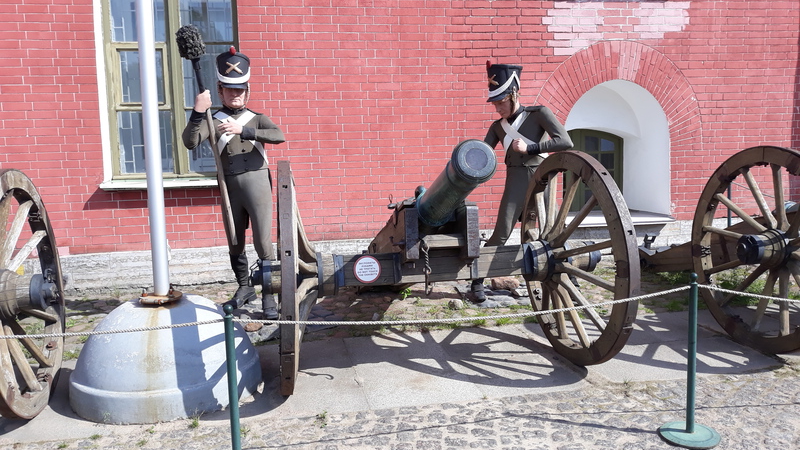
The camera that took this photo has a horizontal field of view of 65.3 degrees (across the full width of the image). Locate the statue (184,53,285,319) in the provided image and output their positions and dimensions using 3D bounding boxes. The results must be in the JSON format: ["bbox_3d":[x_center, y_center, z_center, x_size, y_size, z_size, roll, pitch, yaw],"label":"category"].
[{"bbox_3d":[-1.226,-0.341,4.680,0.750,1.930,0.520,-3,6,-12],"label":"statue"}]

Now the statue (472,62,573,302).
[{"bbox_3d":[0.941,-0.371,4.680,0.750,1.740,0.750,3,7,43],"label":"statue"}]

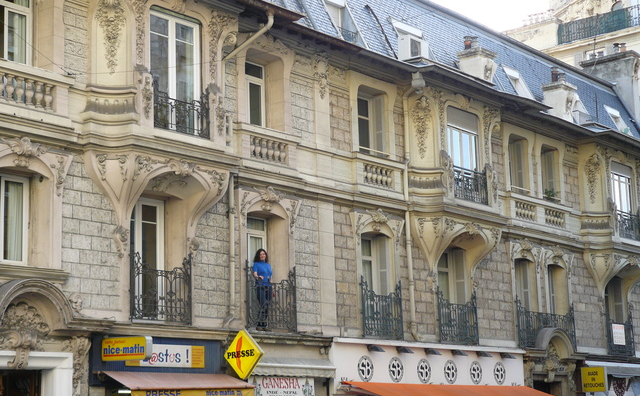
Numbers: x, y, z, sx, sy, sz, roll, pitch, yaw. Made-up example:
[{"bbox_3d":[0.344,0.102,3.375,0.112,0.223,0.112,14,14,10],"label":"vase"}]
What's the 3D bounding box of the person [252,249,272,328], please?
[{"bbox_3d":[-1.173,1.847,25.141,0.450,1.640,0.320,7,-13,-38],"label":"person"}]

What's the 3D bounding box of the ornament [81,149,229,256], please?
[{"bbox_3d":[-2.719,0.254,22.750,0.540,1.840,3.730,-10,-13,37],"label":"ornament"}]

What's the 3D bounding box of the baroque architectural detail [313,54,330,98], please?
[{"bbox_3d":[0.048,-2.724,27.862,0.150,1.067,0.578,-10,-13,37],"label":"baroque architectural detail"}]

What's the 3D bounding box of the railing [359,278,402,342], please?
[{"bbox_3d":[1.397,2.556,28.525,0.200,1.410,1.560,-10,-13,37],"label":"railing"}]

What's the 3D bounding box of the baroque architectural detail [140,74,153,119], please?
[{"bbox_3d":[-3.065,-1.769,21.927,0.130,0.770,0.250,-10,-14,38],"label":"baroque architectural detail"}]

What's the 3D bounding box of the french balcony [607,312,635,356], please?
[{"bbox_3d":[9.254,4.176,38.358,0.200,1.420,1.880,-10,-13,37],"label":"french balcony"}]

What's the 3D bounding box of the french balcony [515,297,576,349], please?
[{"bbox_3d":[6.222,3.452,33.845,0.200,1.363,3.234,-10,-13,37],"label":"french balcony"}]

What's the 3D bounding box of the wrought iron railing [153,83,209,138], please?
[{"bbox_3d":[-2.663,-1.721,23.334,0.180,1.040,1.610,-10,-13,37],"label":"wrought iron railing"}]

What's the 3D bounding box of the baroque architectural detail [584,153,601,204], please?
[{"bbox_3d":[8.127,-0.555,36.864,0.500,1.520,0.140,1,-11,-13],"label":"baroque architectural detail"}]

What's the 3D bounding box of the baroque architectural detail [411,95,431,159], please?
[{"bbox_3d":[2.390,-1.704,29.455,0.502,1.569,0.180,1,-11,-14],"label":"baroque architectural detail"}]

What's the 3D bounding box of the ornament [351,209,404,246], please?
[{"bbox_3d":[1.367,0.695,28.086,0.280,0.760,1.850,-10,-14,38],"label":"ornament"}]

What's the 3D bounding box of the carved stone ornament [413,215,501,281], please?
[{"bbox_3d":[3.621,1.387,30.661,0.540,1.520,3.950,-10,-13,37],"label":"carved stone ornament"}]

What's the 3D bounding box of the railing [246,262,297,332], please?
[{"bbox_3d":[-1.026,2.050,25.492,0.200,1.400,1.570,-10,-13,37],"label":"railing"}]

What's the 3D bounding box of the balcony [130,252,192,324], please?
[{"bbox_3d":[-2.979,1.658,23.045,0.200,1.370,1.580,-10,-13,37],"label":"balcony"}]

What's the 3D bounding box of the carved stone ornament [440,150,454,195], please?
[{"bbox_3d":[3.090,-0.609,29.863,0.240,1.050,0.250,-10,-13,37],"label":"carved stone ornament"}]

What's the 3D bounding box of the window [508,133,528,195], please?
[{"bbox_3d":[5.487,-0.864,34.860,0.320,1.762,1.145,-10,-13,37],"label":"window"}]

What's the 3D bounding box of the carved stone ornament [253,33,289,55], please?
[{"bbox_3d":[-1.063,-3.261,25.930,0.150,0.340,1.200,-10,-13,37],"label":"carved stone ornament"}]

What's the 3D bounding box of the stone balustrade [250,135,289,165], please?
[{"bbox_3d":[-1.032,-0.970,25.541,0.180,0.480,1.220,-10,-13,37],"label":"stone balustrade"}]

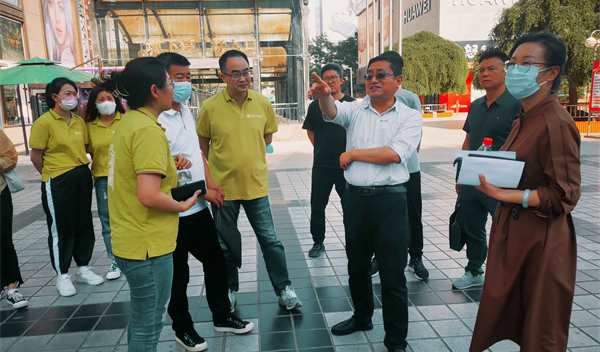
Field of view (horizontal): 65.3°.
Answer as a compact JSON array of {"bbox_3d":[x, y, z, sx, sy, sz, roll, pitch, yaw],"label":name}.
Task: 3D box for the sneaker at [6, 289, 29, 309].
[{"bbox_3d":[-2.076,0.879,3.422,0.095,0.105,0.250,-9,12,-38],"label":"sneaker"}]

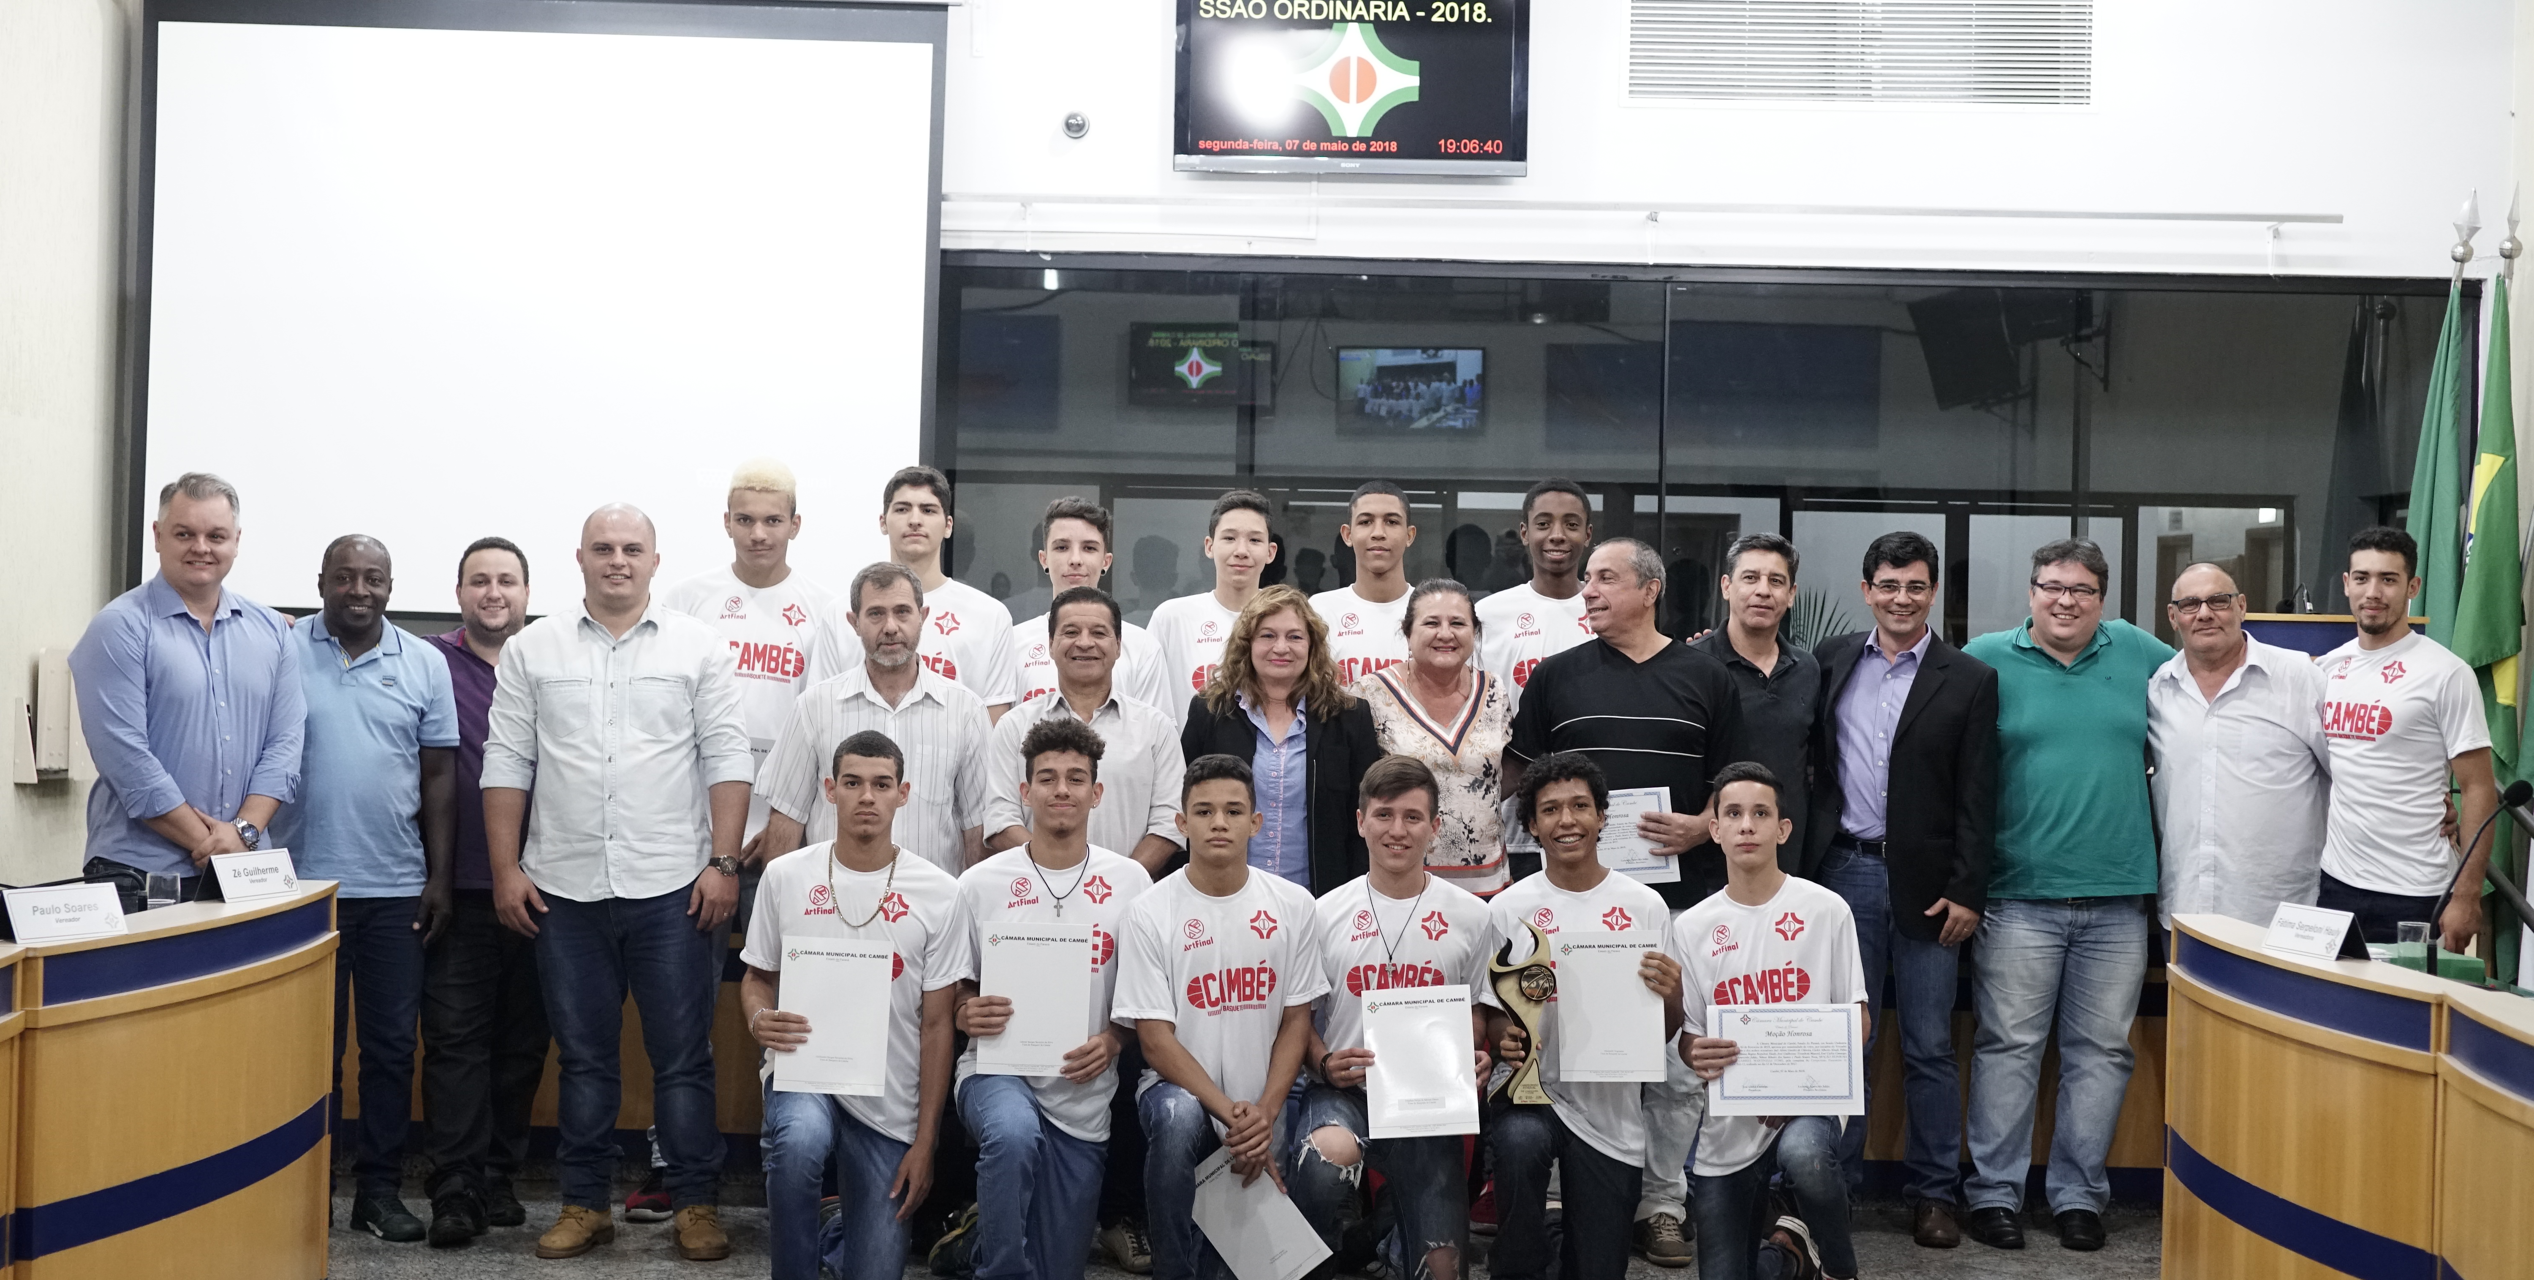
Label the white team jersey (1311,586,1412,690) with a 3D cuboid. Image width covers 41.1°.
[{"bbox_3d":[0.285,0.225,8.270,0.480,0.700,0.270,1,0,2],"label":"white team jersey"}]

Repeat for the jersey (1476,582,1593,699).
[{"bbox_3d":[0.710,0.222,8.418,0.520,0.730,0.270,1,0,2],"label":"jersey"}]

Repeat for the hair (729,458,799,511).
[{"bbox_3d":[-1.254,-0.376,8.400,0.180,0.155,0.200,1,0,-4],"label":"hair"}]

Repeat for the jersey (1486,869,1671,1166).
[{"bbox_3d":[0.674,0.815,7.300,0.430,0.650,0.300,1,0,3],"label":"jersey"}]

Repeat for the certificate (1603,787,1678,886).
[{"bbox_3d":[0.801,0.470,7.930,0.315,0.220,0.010,-6,0,3],"label":"certificate"}]

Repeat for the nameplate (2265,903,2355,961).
[{"bbox_3d":[1.956,0.543,6.290,0.070,0.088,0.250,1,0,-15],"label":"nameplate"}]

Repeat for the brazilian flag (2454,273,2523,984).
[{"bbox_3d":[3.354,-0.022,9.300,0.230,1.970,0.190,1,1,18],"label":"brazilian flag"}]

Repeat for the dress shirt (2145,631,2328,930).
[{"bbox_3d":[2.362,0.346,8.200,0.500,0.740,0.320,2,1,25],"label":"dress shirt"}]

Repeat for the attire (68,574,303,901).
[{"bbox_3d":[-2.353,0.218,7.349,0.500,0.720,0.330,1,0,-34],"label":"attire"}]

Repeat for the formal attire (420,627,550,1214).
[{"bbox_3d":[-1.854,0.674,8.100,0.520,1.410,0.310,1,0,-10],"label":"formal attire"}]

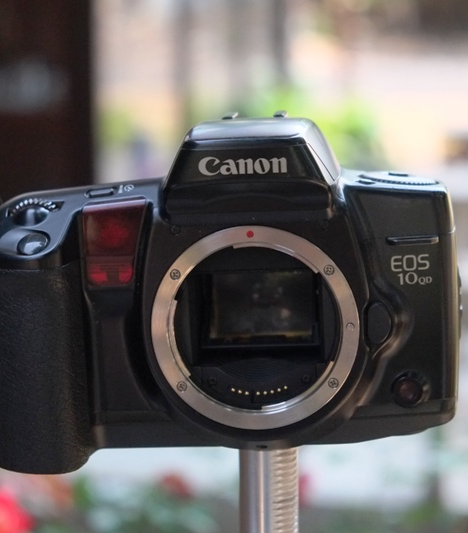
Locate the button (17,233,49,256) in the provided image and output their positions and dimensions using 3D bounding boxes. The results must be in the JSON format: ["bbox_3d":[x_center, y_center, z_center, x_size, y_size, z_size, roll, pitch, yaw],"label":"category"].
[{"bbox_3d":[-0.062,-0.006,0.440,0.010,0.003,0.010,-10,42,7],"label":"button"}]

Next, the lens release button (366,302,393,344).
[{"bbox_3d":[0.046,0.018,0.446,0.008,0.013,0.004,-2,10,6],"label":"lens release button"}]

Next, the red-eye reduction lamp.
[{"bbox_3d":[-0.037,-0.007,0.449,0.021,0.027,0.008,-2,10,6],"label":"red-eye reduction lamp"}]

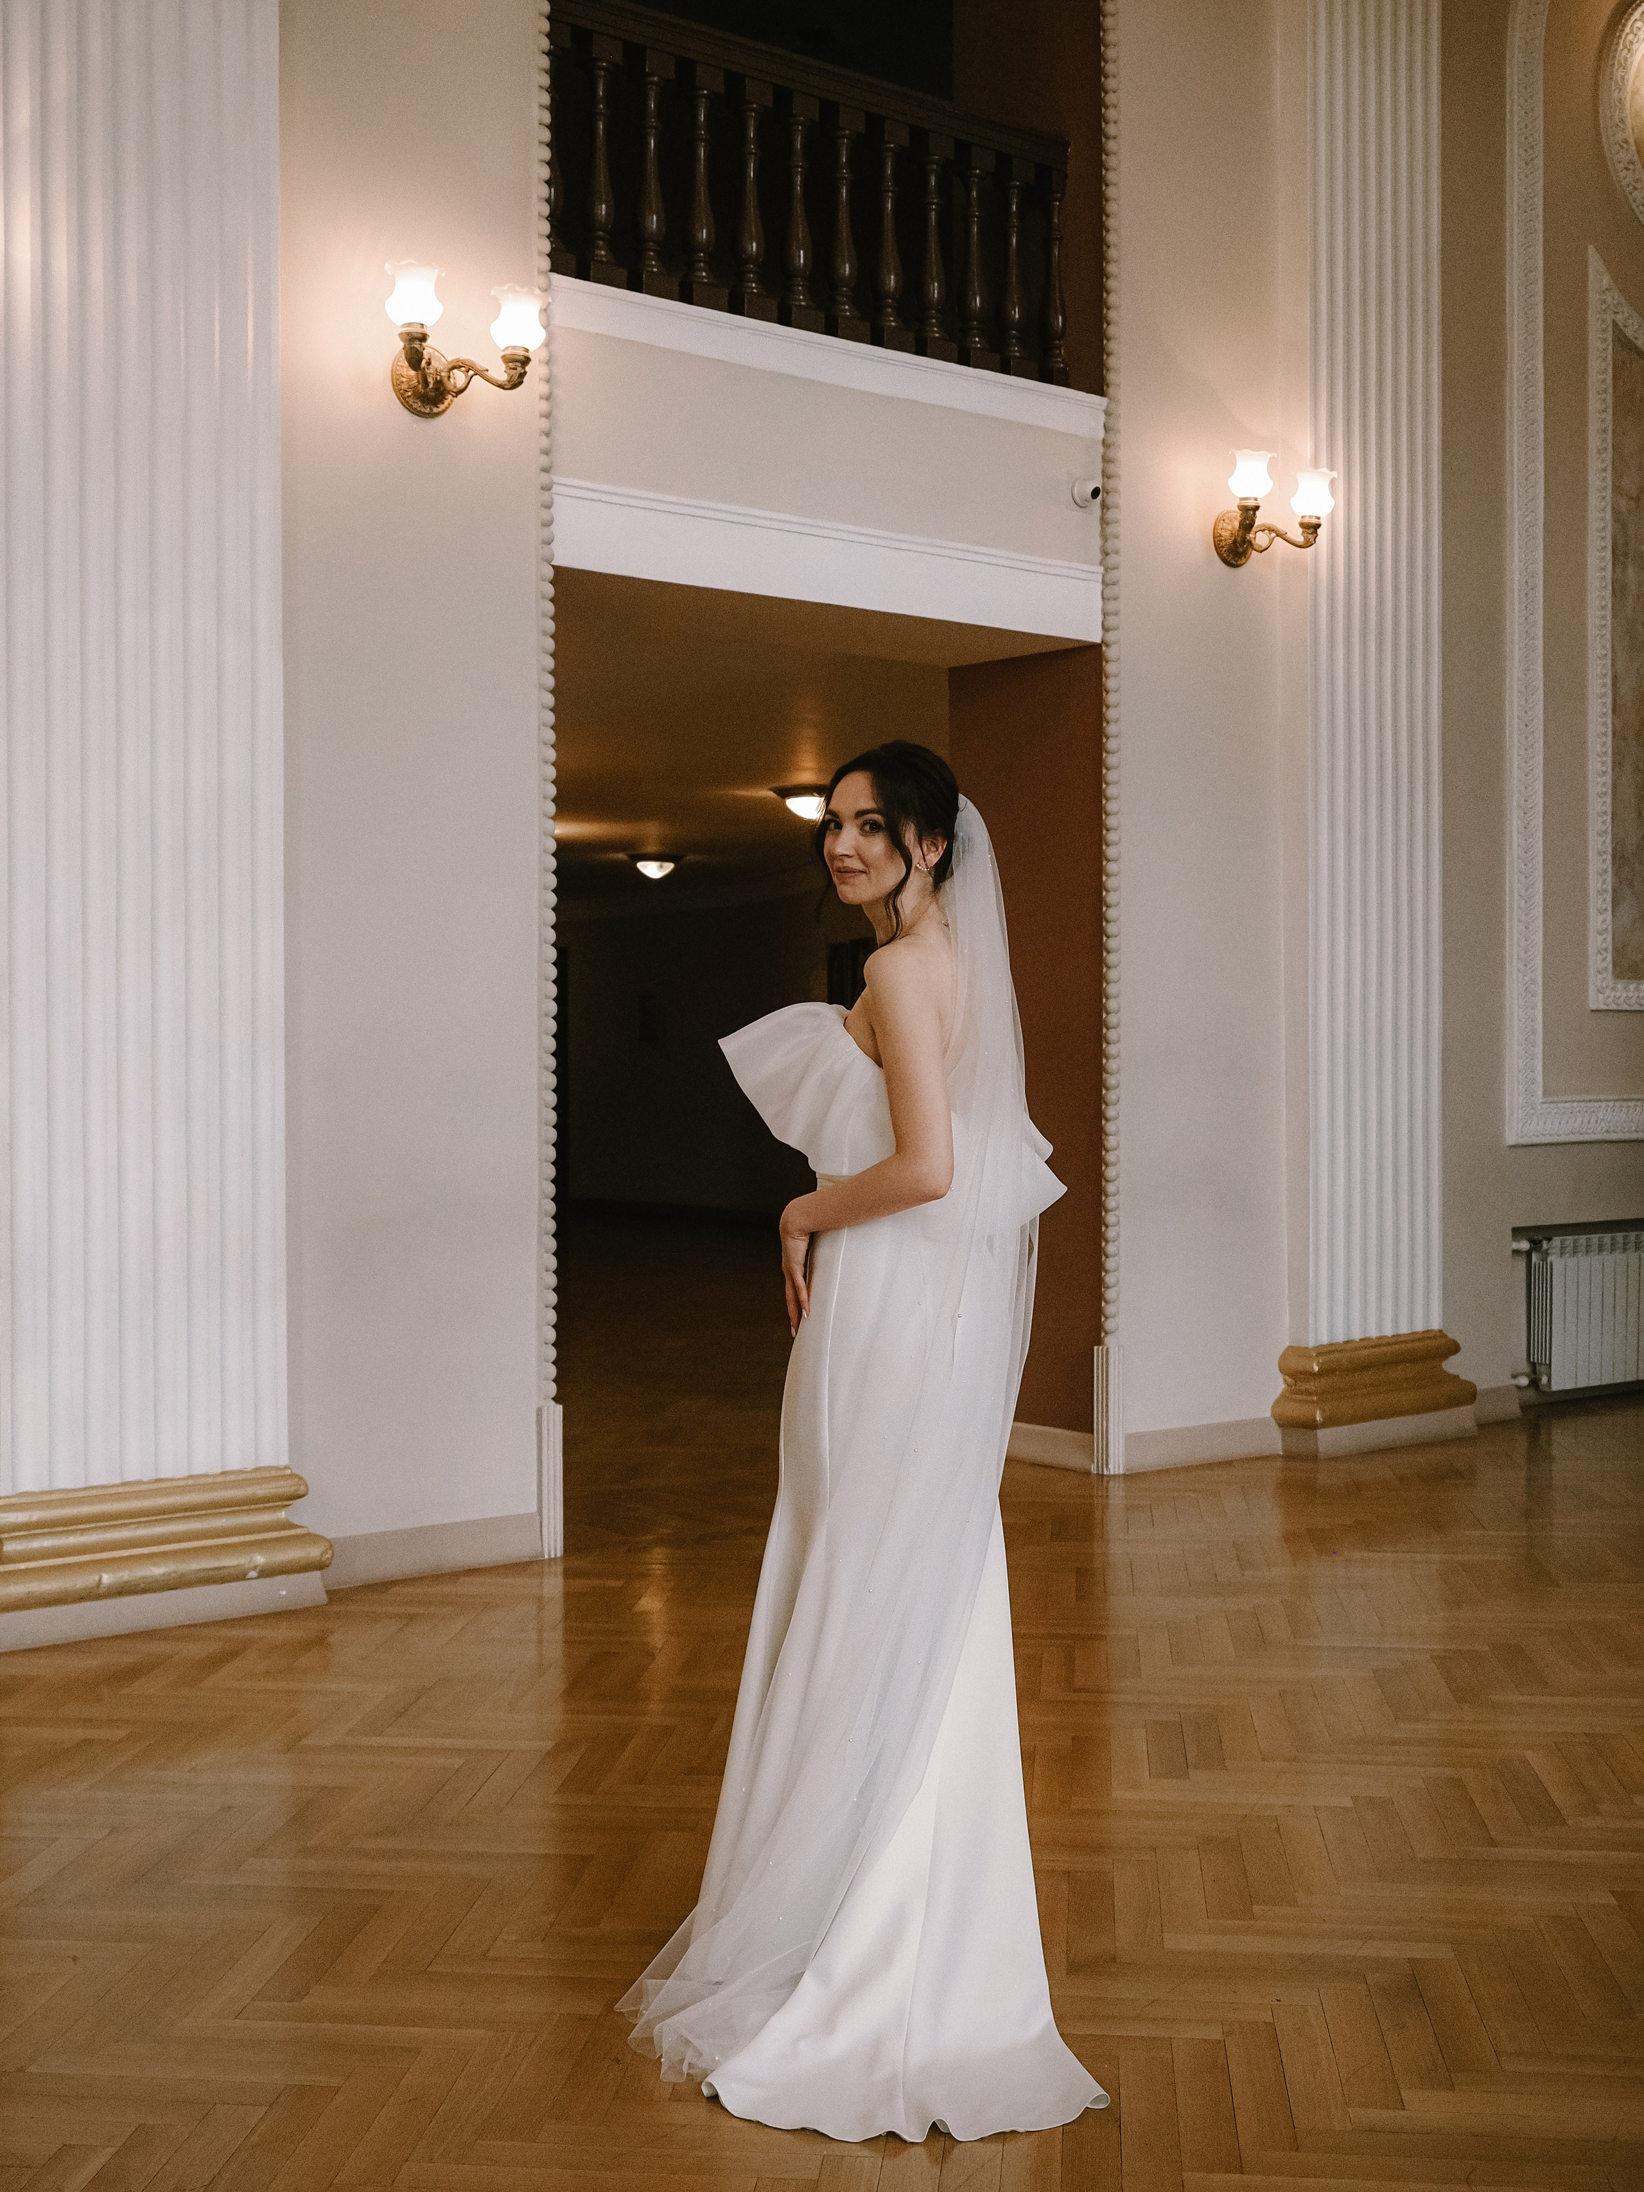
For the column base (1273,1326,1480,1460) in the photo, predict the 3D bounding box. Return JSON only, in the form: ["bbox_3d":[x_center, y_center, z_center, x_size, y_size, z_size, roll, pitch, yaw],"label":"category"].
[{"bbox_3d":[1.894,1.006,8.176,0.860,0.360,0.170,-1,1,-37],"label":"column base"}]

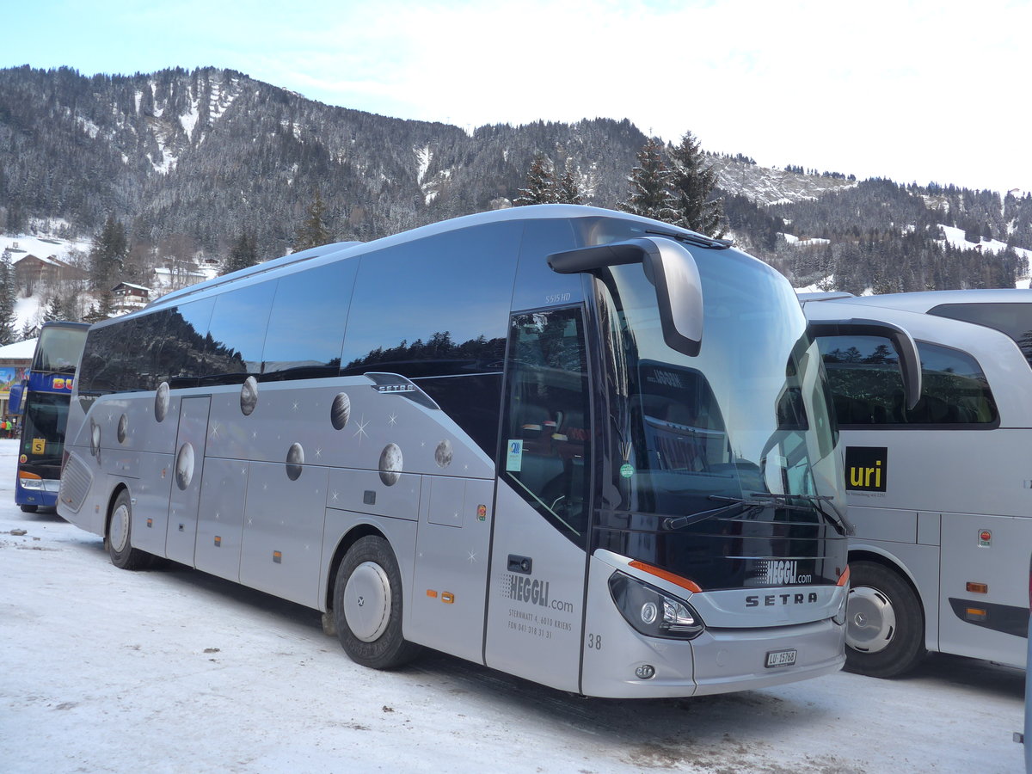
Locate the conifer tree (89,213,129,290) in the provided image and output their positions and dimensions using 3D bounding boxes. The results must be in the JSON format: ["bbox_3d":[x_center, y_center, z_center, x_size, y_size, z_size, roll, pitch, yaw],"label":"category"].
[{"bbox_3d":[-113.712,-37.904,241.936,11.000,22.000,11.000,7,-7,-26],"label":"conifer tree"}]

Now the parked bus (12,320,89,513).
[{"bbox_3d":[-11.671,1.225,24.279,2.550,4.000,13.900,7,-7,-25],"label":"parked bus"}]

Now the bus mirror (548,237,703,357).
[{"bbox_3d":[0.633,-0.504,5.060,0.290,0.710,1.080,10,-8,-41],"label":"bus mirror"}]

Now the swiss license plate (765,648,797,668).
[{"bbox_3d":[1.706,1.735,5.523,0.320,0.090,0.020,10,-8,-41],"label":"swiss license plate"}]

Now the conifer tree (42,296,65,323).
[{"bbox_3d":[-54.251,-6.593,101.185,3.600,8.500,3.600,8,-7,-28],"label":"conifer tree"}]

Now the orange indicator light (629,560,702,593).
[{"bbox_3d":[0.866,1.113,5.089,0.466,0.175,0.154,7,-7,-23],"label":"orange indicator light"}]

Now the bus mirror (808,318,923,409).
[{"bbox_3d":[2.725,-0.154,6.842,0.290,0.710,1.000,10,-8,-41],"label":"bus mirror"}]

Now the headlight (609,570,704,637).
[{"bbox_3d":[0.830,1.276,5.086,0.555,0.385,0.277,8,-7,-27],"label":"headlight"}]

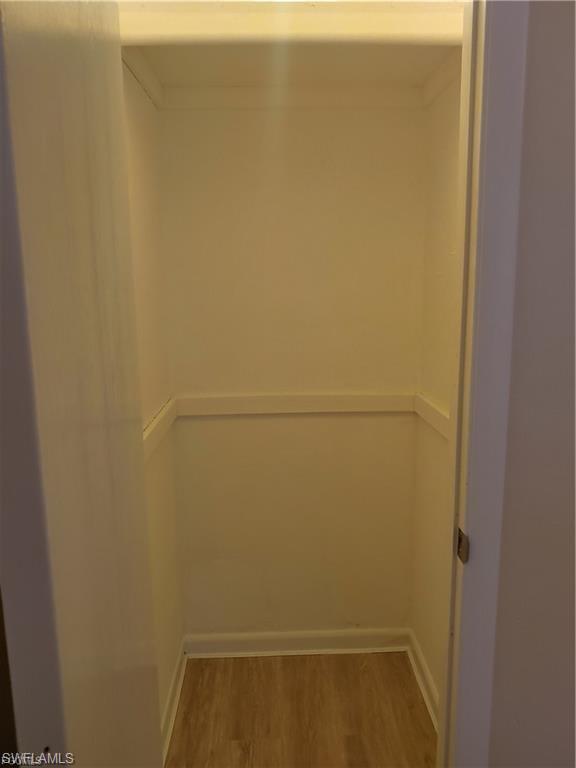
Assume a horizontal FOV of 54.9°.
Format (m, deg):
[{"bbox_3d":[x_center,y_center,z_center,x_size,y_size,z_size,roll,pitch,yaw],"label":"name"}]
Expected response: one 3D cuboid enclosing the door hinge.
[{"bbox_3d":[0.343,0.317,1.081,0.011,0.055,0.045,-1,9,-2],"label":"door hinge"}]

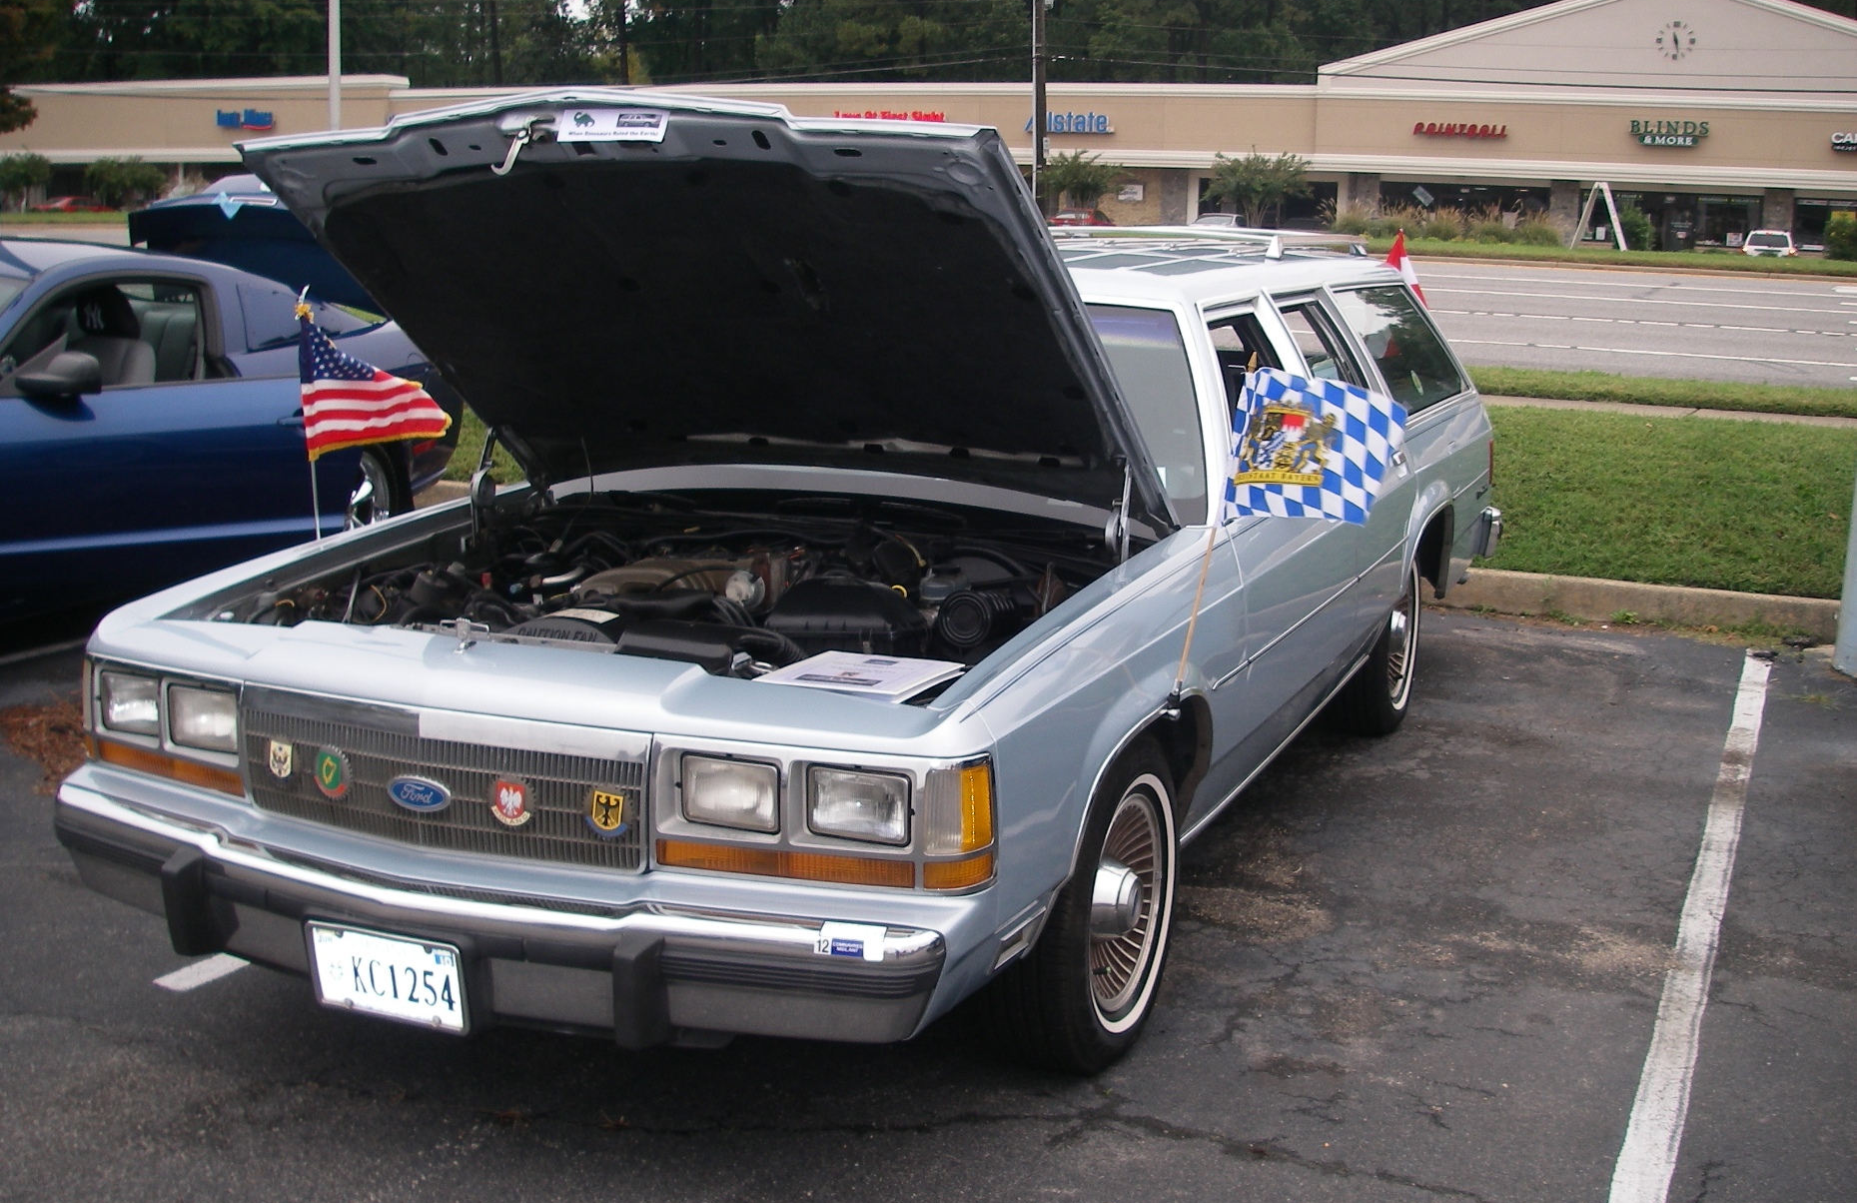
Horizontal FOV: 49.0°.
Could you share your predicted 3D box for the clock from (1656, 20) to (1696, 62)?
[{"bbox_3d":[27.123,-20.355,74.000,1.500,1.500,0.100,4,11,18],"label":"clock"}]

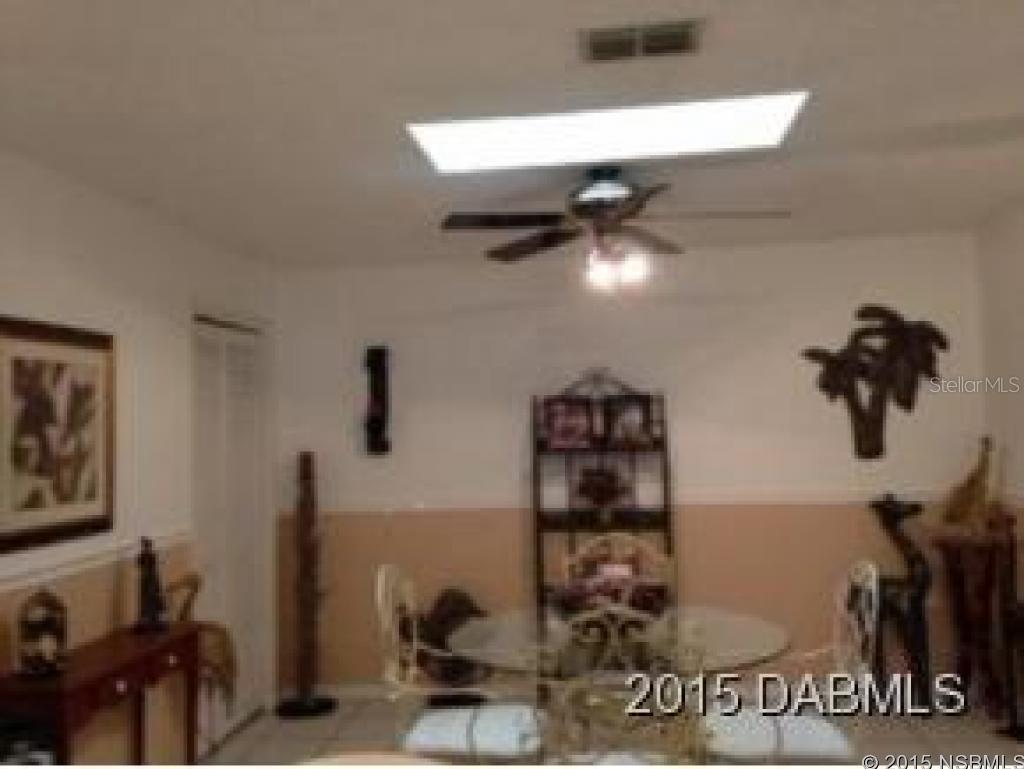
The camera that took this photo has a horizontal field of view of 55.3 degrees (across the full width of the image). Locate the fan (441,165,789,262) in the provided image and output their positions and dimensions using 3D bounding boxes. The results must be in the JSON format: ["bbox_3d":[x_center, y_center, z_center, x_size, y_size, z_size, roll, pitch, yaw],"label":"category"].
[{"bbox_3d":[0.367,-0.609,3.666,1.300,0.420,1.280,-2,-2,6],"label":"fan"}]

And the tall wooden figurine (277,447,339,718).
[{"bbox_3d":[-1.118,1.043,5.228,0.300,1.380,0.270,-1,-2,-8],"label":"tall wooden figurine"}]

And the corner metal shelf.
[{"bbox_3d":[0.483,0.804,5.163,0.700,1.760,0.360,-2,-2,6],"label":"corner metal shelf"}]

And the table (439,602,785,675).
[{"bbox_3d":[0.381,1.251,3.414,1.170,0.740,1.170,-2,-2,6],"label":"table"}]

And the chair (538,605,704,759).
[{"bbox_3d":[0.340,1.101,2.901,0.460,1.000,0.570,-2,-2,6],"label":"chair"}]

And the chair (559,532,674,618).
[{"bbox_3d":[0.441,1.141,4.028,0.480,1.000,0.530,-2,-2,6],"label":"chair"}]

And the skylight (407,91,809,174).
[{"bbox_3d":[0.301,-0.848,3.269,1.220,0.060,0.580,-2,-2,6],"label":"skylight"}]

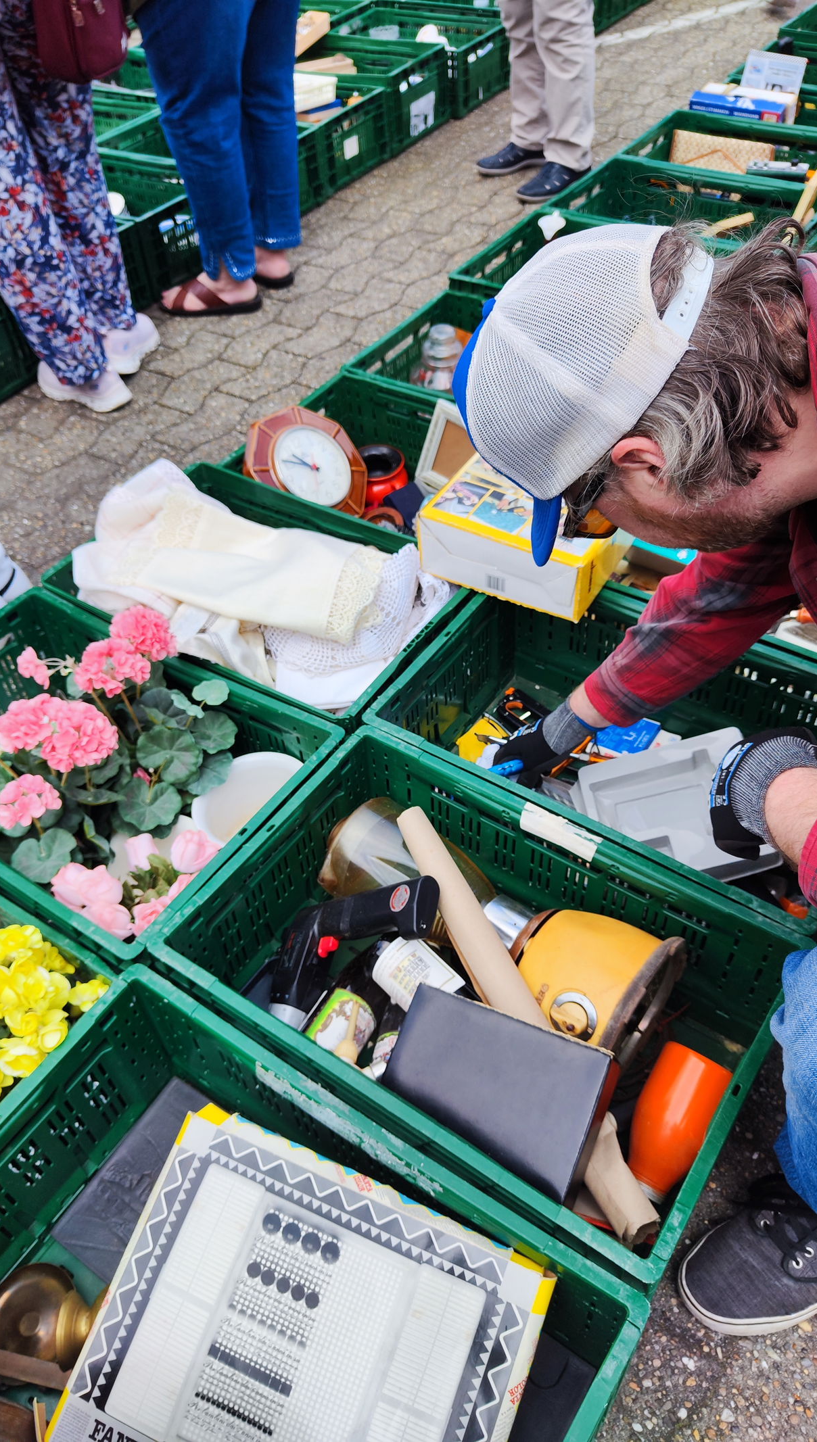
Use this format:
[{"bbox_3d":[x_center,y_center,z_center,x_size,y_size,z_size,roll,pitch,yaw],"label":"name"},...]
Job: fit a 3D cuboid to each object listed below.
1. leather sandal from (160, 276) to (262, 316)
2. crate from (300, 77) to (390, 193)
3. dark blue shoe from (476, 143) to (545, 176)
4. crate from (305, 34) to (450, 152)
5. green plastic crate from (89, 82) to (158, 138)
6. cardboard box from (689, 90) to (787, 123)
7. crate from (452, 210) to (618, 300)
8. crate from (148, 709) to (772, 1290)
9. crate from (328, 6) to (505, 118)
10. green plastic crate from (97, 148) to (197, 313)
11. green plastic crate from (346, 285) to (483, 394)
[{"bbox_3d":[-0.530,-1.151,2.684,0.270,0.072,0.100,2,47,6],"label":"leather sandal"},{"bbox_3d":[-0.430,-1.987,3.387,0.600,0.225,0.400,22,52,23],"label":"crate"},{"bbox_3d":[0.357,-1.866,3.263,0.285,0.098,0.102,-17,48,-12],"label":"dark blue shoe"},{"bbox_3d":[-0.205,-2.305,3.662,0.600,0.240,0.400,23,52,23],"label":"crate"},{"bbox_3d":[-1.147,-1.971,3.424,0.600,0.228,0.400,22,52,23],"label":"green plastic crate"},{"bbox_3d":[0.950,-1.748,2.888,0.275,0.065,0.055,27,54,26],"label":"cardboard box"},{"bbox_3d":[0.463,-0.913,2.292,0.600,0.250,0.400,25,53,25],"label":"crate"},{"bbox_3d":[0.078,0.320,1.162,0.600,0.230,0.400,25,54,25],"label":"crate"},{"bbox_3d":[0.025,-2.532,3.865,0.600,0.225,0.400,21,52,22],"label":"crate"},{"bbox_3d":[-0.857,-1.465,2.934,0.600,0.225,0.400,22,52,23],"label":"green plastic crate"},{"bbox_3d":[0.236,-0.642,2.074,0.600,0.228,0.400,24,53,24],"label":"green plastic crate"}]

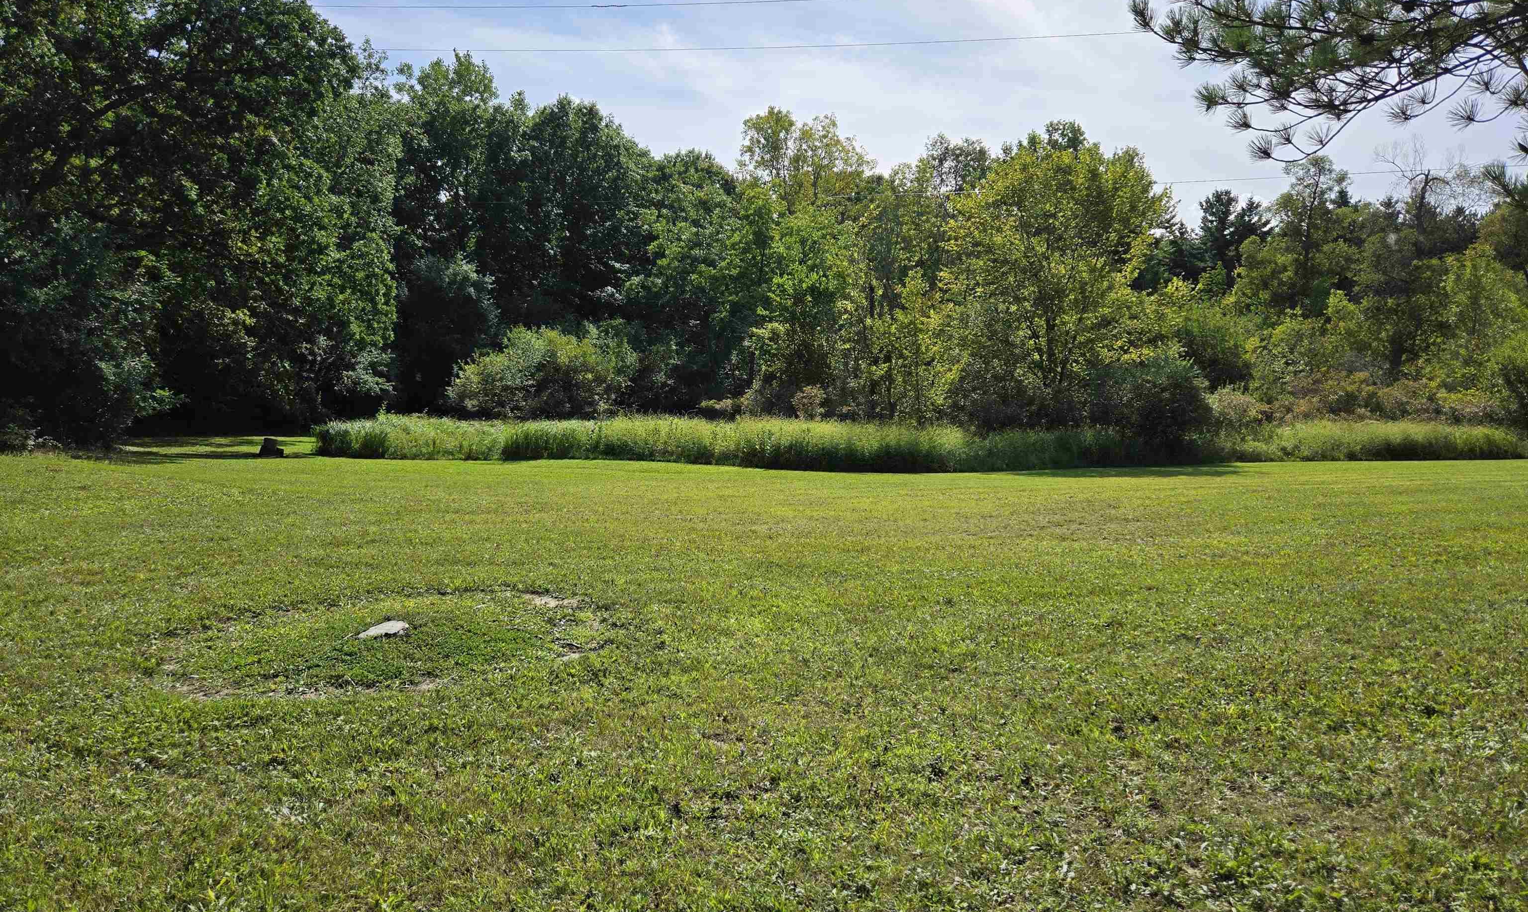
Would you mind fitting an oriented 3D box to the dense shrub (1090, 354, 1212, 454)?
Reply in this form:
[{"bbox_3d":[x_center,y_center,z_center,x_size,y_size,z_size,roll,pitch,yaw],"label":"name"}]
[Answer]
[{"bbox_3d":[10.476,-1.293,27.500,3.230,2.940,3.100,1,3,21],"label":"dense shrub"}]

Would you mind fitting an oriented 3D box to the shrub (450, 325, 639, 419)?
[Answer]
[{"bbox_3d":[-7.805,-2.546,35.500,6.550,3.970,4.900,-1,3,-12],"label":"shrub"}]

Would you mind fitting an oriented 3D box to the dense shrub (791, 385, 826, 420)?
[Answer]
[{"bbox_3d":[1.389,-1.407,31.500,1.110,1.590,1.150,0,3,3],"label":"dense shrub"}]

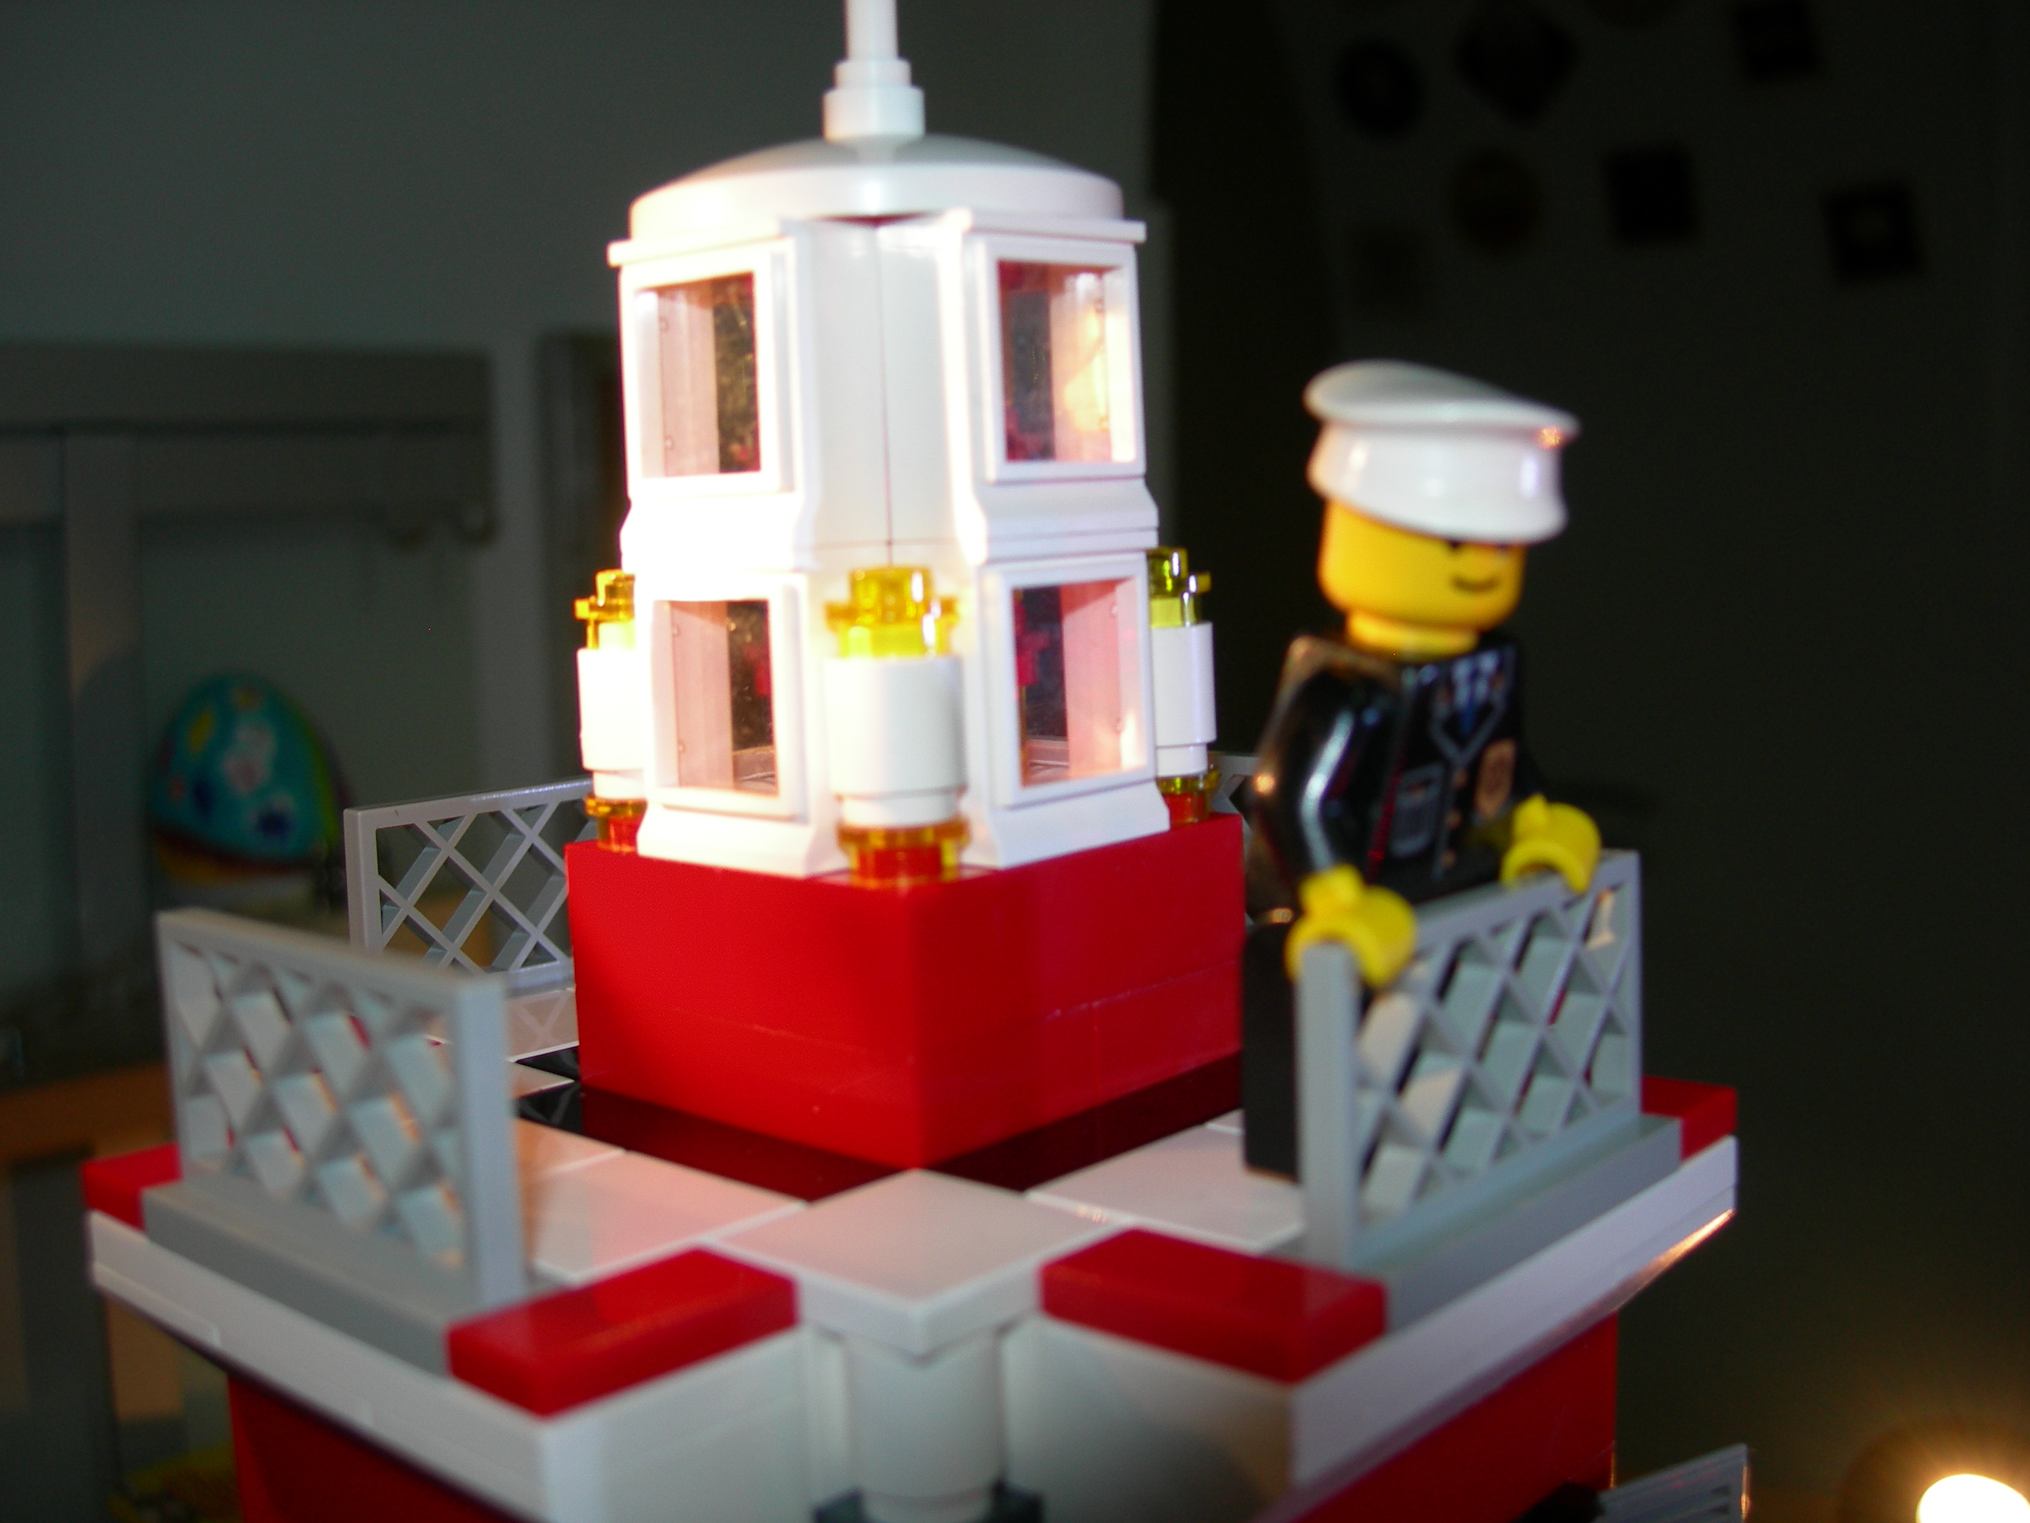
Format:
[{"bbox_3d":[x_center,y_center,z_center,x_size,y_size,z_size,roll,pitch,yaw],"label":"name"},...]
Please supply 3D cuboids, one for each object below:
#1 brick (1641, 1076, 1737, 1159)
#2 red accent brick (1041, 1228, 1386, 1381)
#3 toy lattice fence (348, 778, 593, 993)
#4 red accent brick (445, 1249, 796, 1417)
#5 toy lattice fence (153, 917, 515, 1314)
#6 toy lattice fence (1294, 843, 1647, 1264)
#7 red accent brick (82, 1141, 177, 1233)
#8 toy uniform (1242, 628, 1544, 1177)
[{"bbox_3d":[0.036,0.022,0.139,0.016,0.003,0.008,4,9,42],"label":"brick"},{"bbox_3d":[0.010,0.026,0.110,0.016,0.003,0.008,4,9,42],"label":"red accent brick"},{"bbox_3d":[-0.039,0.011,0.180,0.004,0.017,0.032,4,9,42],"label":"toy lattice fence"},{"bbox_3d":[-0.019,0.028,0.109,0.008,0.003,0.016,4,9,42],"label":"red accent brick"},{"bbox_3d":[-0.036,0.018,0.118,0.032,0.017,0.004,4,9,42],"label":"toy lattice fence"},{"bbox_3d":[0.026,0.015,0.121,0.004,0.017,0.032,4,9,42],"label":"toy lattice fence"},{"bbox_3d":[-0.047,0.025,0.136,0.008,0.003,0.016,4,9,42],"label":"red accent brick"},{"bbox_3d":[0.022,0.008,0.126,0.011,0.029,0.020,4,9,42],"label":"toy uniform"}]

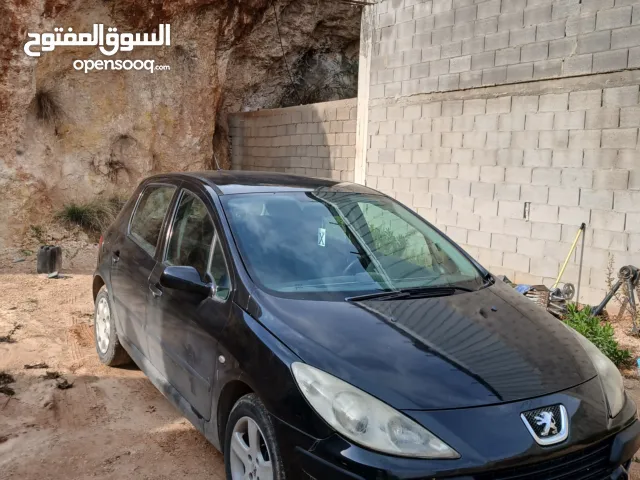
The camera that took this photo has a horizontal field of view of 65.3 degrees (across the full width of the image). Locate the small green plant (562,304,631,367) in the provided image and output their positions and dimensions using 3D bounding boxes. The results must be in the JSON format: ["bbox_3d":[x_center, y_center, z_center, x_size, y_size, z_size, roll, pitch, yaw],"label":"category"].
[{"bbox_3d":[2.373,0.849,4.300,0.500,0.470,0.540,-2,7,-41],"label":"small green plant"}]

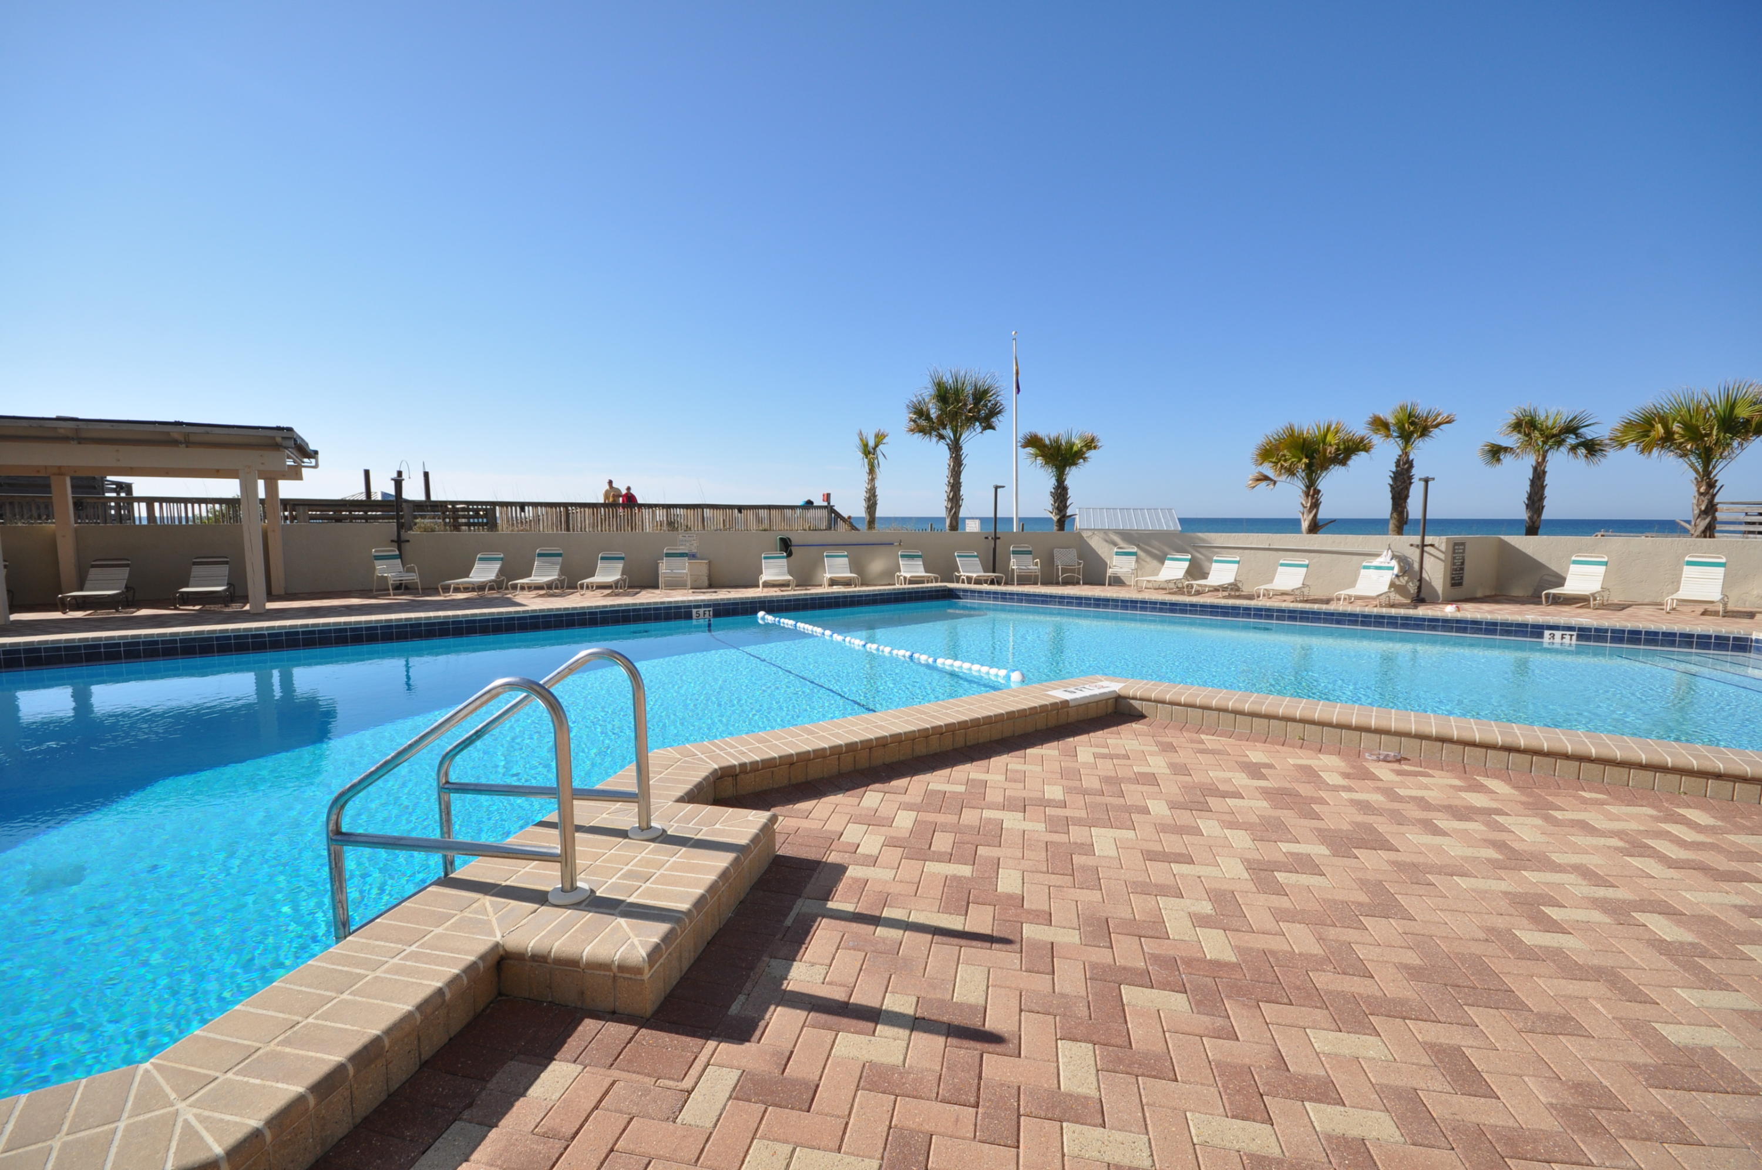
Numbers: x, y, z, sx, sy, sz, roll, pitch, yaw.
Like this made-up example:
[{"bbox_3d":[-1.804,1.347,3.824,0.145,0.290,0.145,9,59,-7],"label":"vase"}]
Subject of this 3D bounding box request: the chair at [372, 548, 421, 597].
[{"bbox_3d":[-9.623,-0.268,14.538,0.720,0.910,0.620,4,7,38],"label":"chair"}]

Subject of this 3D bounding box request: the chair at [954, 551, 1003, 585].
[{"bbox_3d":[2.154,-0.328,16.311,0.660,0.731,1.620,-1,5,-13],"label":"chair"}]

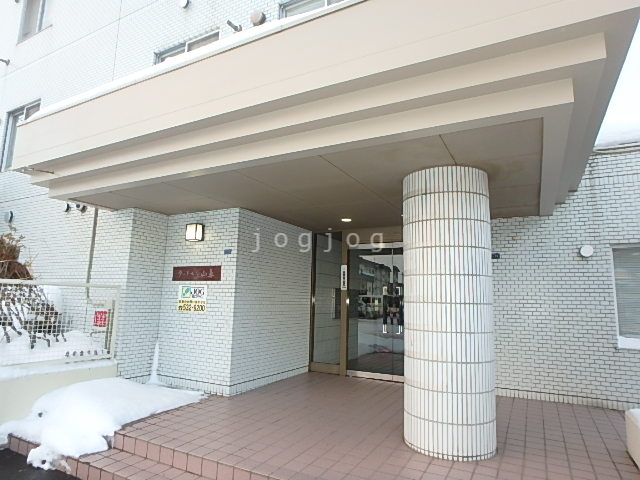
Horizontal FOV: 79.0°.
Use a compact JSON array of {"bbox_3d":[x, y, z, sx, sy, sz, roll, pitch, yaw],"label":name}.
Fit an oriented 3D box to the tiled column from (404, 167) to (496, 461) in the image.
[{"bbox_3d":[1.155,0.595,3.550,0.770,2.370,0.770,-3,-10,28],"label":"tiled column"}]

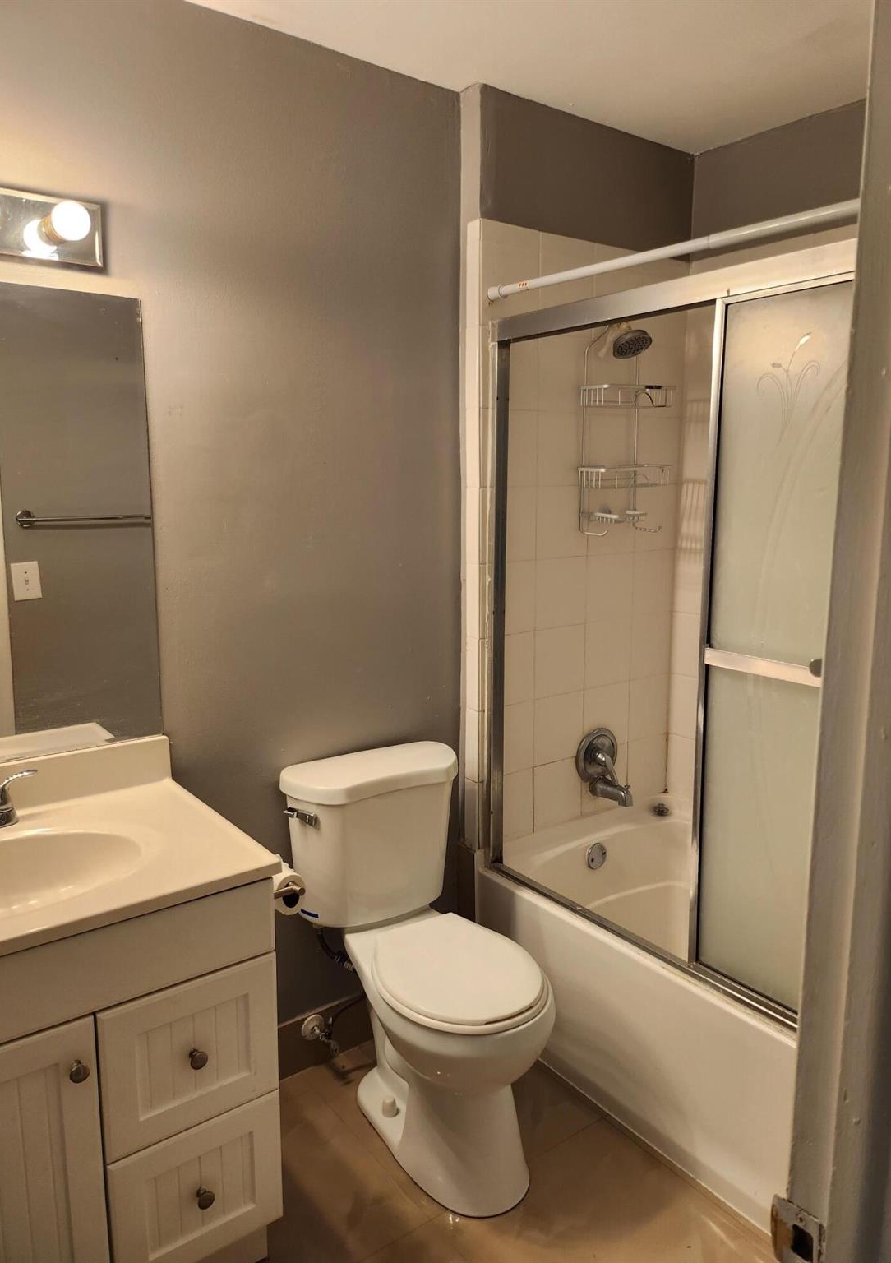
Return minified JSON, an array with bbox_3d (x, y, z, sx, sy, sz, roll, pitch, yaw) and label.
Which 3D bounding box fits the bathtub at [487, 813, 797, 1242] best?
[{"bbox_3d":[0.856,0.909,2.108,0.816,0.461,1.510,-7,12,-36],"label":"bathtub"}]

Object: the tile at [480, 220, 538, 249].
[{"bbox_3d":[0.165,-0.999,2.214,0.194,0.051,0.010,-7,12,-36],"label":"tile"}]

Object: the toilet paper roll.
[{"bbox_3d":[-0.312,0.476,1.642,0.074,0.074,0.102,-7,12,-36],"label":"toilet paper roll"}]

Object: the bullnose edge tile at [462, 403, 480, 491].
[{"bbox_3d":[0.076,-0.472,2.265,0.010,0.199,0.054,-7,12,-36],"label":"bullnose edge tile"}]

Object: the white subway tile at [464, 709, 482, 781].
[{"bbox_3d":[0.078,0.311,2.400,0.010,0.196,0.054,-7,12,-36],"label":"white subway tile"}]

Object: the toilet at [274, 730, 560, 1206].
[{"bbox_3d":[-0.032,0.751,2.007,0.453,0.809,0.668,-7,12,-36],"label":"toilet"}]

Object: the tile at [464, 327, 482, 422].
[{"bbox_3d":[0.076,-0.671,2.231,0.010,0.201,0.054,-7,12,-36],"label":"tile"}]

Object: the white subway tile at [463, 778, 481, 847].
[{"bbox_3d":[0.078,0.507,2.434,0.010,0.199,0.054,-7,12,-36],"label":"white subway tile"}]

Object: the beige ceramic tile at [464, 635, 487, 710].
[{"bbox_3d":[0.077,0.116,2.366,0.010,0.196,0.054,-7,12,-36],"label":"beige ceramic tile"}]

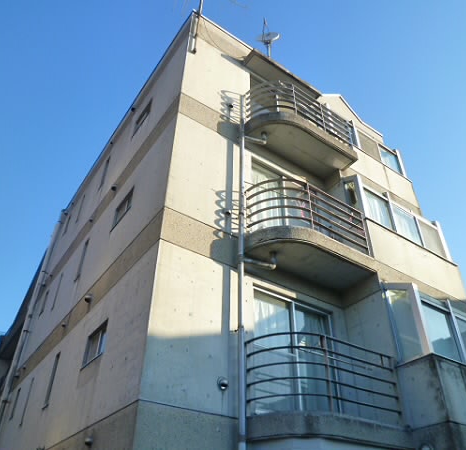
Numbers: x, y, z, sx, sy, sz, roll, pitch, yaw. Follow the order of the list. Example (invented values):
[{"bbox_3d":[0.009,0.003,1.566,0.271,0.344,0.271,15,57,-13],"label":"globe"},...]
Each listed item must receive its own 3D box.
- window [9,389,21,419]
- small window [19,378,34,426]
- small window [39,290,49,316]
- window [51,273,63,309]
[{"bbox_3d":[-5.307,4.384,10.583,0.120,0.680,0.300,24,-42,-27],"label":"window"},{"bbox_3d":[-4.564,3.918,9.606,0.120,1.030,0.170,24,-42,-27],"label":"small window"},{"bbox_3d":[-5.470,2.276,12.565,0.120,0.680,0.320,24,-42,-27],"label":"small window"},{"bbox_3d":[-4.652,1.778,11.479,0.120,1.060,0.170,24,-42,-27],"label":"window"}]

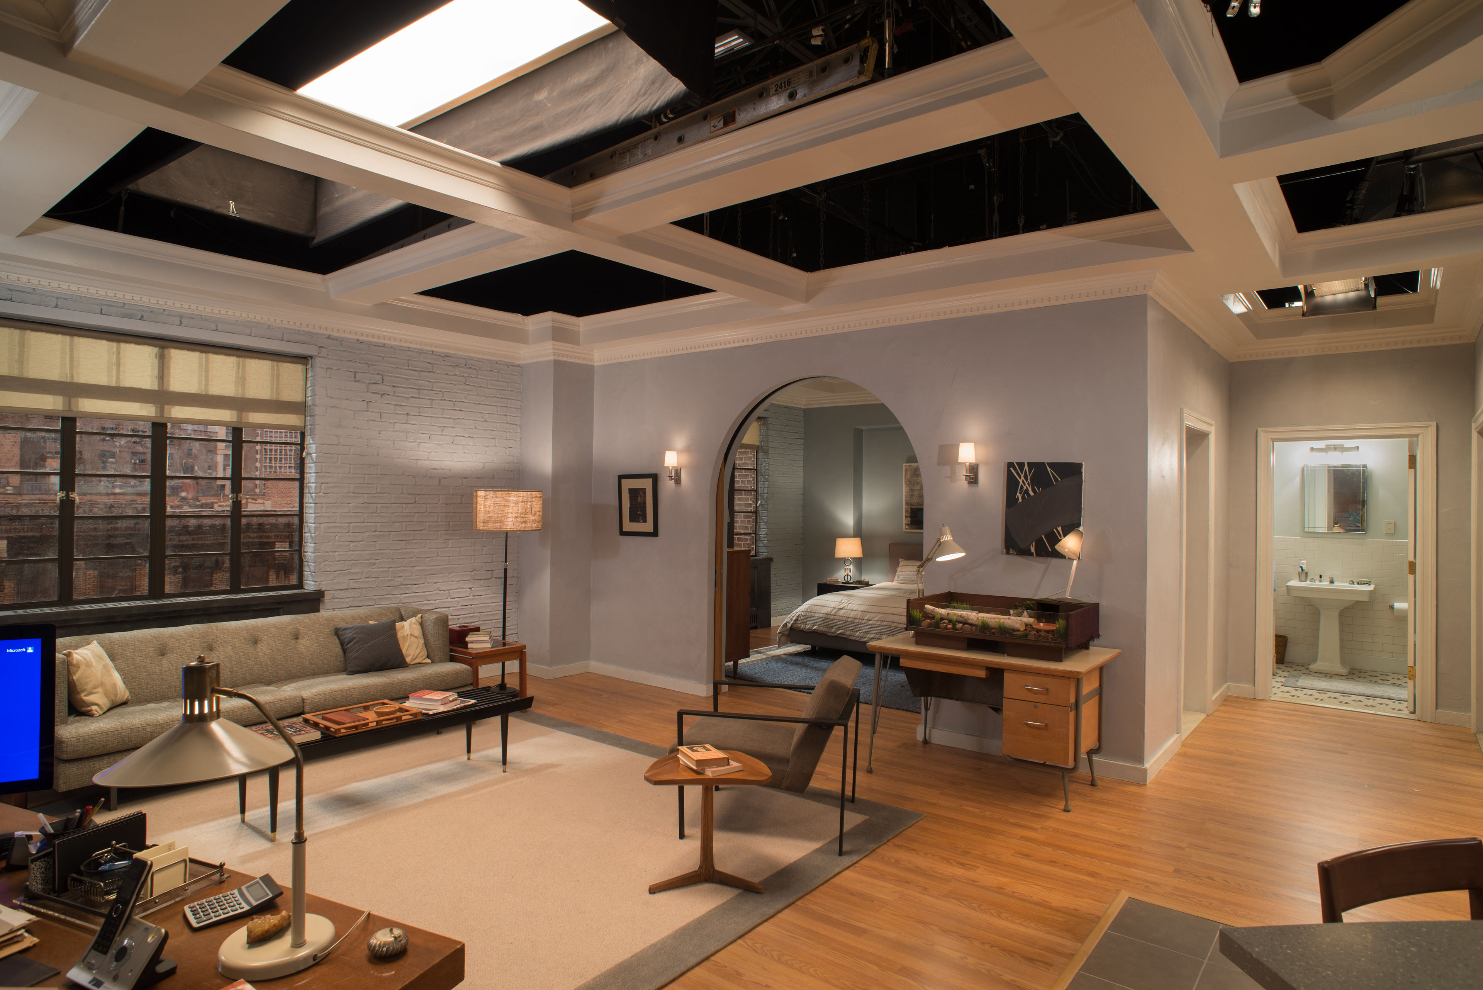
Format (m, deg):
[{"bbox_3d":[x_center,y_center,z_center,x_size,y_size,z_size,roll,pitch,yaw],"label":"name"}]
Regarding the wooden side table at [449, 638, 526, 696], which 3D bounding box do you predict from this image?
[{"bbox_3d":[-1.975,1.366,6.173,0.615,0.495,0.443,0,0,38],"label":"wooden side table"}]

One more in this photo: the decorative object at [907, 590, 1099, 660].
[{"bbox_3d":[1.497,0.748,4.761,0.918,0.276,0.574,0,0,38],"label":"decorative object"}]

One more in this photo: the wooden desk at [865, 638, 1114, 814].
[{"bbox_3d":[1.410,1.221,4.618,1.153,0.727,0.845,0,0,37],"label":"wooden desk"}]

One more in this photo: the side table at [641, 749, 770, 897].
[{"bbox_3d":[-0.152,1.399,3.583,0.540,0.465,0.440,0,0,0],"label":"side table"}]

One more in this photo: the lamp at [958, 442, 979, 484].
[{"bbox_3d":[1.438,-0.199,5.224,0.120,0.258,0.154,0,0,38],"label":"lamp"}]

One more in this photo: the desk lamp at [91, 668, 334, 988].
[{"bbox_3d":[-1.041,0.606,1.632,0.480,0.540,0.400,0,0,14],"label":"desk lamp"}]

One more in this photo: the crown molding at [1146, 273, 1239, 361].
[{"bbox_3d":[3.221,-1.188,5.740,0.074,0.125,2.977,0,0,38],"label":"crown molding"}]

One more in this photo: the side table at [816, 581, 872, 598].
[{"bbox_3d":[1.355,1.381,10.472,0.667,0.492,0.377,0,0,38],"label":"side table"}]

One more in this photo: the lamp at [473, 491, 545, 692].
[{"bbox_3d":[-1.885,0.756,6.589,0.545,1.600,0.545,0,0,37],"label":"lamp"}]

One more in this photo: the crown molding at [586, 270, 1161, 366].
[{"bbox_3d":[0.490,-1.183,5.865,4.520,0.115,0.085,0,0,37],"label":"crown molding"}]

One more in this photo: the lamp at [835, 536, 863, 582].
[{"bbox_3d":[1.275,0.781,9.750,0.330,0.550,0.330,0,0,37],"label":"lamp"}]

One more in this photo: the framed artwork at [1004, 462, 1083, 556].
[{"bbox_3d":[1.786,0.086,4.888,0.441,0.551,0.036,0,0,37],"label":"framed artwork"}]

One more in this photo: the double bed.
[{"bbox_3d":[1.767,1.104,8.645,1.720,1.000,2.270,0,0,37],"label":"double bed"}]

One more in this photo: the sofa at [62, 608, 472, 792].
[{"bbox_3d":[-2.895,1.220,5.093,0.902,0.779,2.280,0,0,38],"label":"sofa"}]

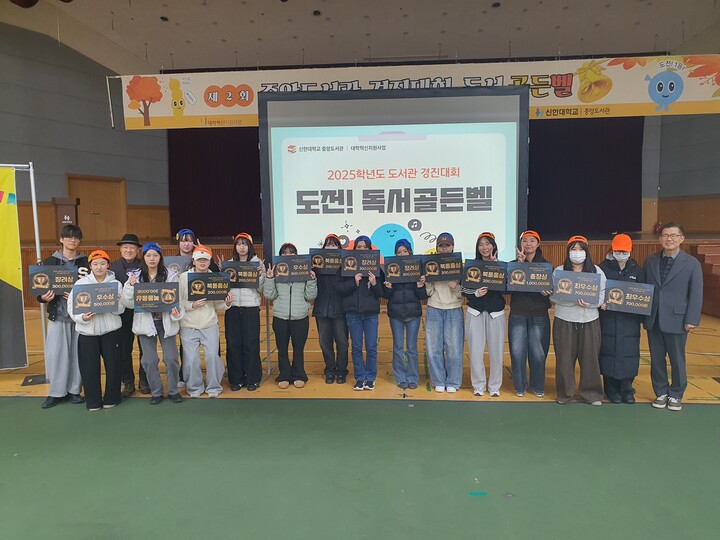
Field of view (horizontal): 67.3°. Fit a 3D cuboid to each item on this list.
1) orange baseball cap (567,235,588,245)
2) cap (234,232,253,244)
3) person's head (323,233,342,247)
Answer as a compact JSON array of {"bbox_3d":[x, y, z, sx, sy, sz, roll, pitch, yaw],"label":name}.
[{"bbox_3d":[2.141,-0.259,5.306,0.185,0.140,0.265,1,-6,19],"label":"orange baseball cap"},{"bbox_3d":[-1.276,-0.331,5.937,0.185,0.140,0.265,-2,-6,-12],"label":"cap"},{"bbox_3d":[-0.318,-0.330,6.137,0.185,0.140,0.265,-2,-6,-9],"label":"person's head"}]

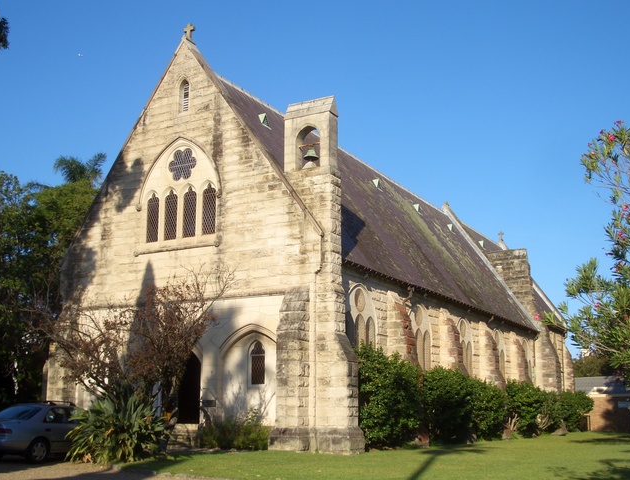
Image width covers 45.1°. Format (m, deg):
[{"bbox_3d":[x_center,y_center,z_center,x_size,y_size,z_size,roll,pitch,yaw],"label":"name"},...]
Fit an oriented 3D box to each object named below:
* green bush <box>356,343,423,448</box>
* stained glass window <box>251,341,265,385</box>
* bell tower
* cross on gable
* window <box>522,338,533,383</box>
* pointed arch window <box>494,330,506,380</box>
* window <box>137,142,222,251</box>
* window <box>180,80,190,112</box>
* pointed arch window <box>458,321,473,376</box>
[{"bbox_3d":[2.511,5.690,27.100,1.700,3.400,3.500,-7,-15,30],"label":"green bush"},{"bbox_3d":[-1.932,4.176,25.982,0.600,1.530,0.200,-7,-15,30],"label":"stained glass window"},{"bbox_3d":[-0.123,-3.603,26.673,1.850,2.700,0.650,-7,-15,30],"label":"bell tower"},{"bbox_3d":[-5.123,-8.544,30.930,0.520,0.800,0.200,-7,-15,30],"label":"cross on gable"},{"bbox_3d":[12.886,7.531,46.147,0.300,2.950,2.050,-7,-15,30],"label":"window"},{"bbox_3d":[10.084,6.442,41.541,0.300,2.950,2.050,-7,-15,30],"label":"pointed arch window"},{"bbox_3d":[-5.152,-1.744,29.041,4.000,4.550,0.350,-7,-15,30],"label":"window"},{"bbox_3d":[-5.085,-5.657,29.962,0.500,1.370,0.250,-7,-15,30],"label":"window"},{"bbox_3d":[7.308,5.362,36.977,0.300,2.950,2.050,-7,-15,30],"label":"pointed arch window"}]

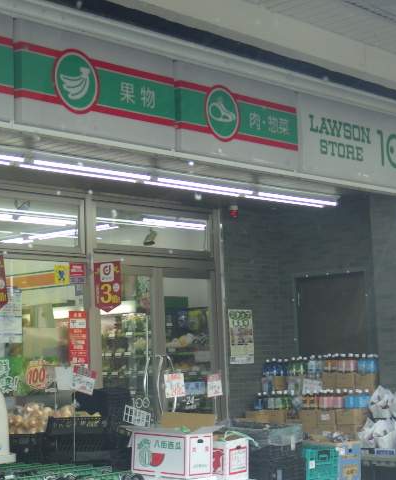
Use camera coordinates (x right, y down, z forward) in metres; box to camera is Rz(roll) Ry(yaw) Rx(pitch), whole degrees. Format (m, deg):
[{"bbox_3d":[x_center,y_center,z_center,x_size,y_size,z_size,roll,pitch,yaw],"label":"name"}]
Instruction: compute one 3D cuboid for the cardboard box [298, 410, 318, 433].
[{"bbox_3d":[1.097,1.653,10.518,0.202,0.202,0.290,-7,-7,39],"label":"cardboard box"}]

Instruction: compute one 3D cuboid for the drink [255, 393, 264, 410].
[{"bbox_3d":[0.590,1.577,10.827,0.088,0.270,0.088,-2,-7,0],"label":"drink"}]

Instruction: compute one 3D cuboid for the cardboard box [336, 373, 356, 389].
[{"bbox_3d":[1.440,1.294,10.507,0.204,0.160,0.270,-8,-8,41],"label":"cardboard box"}]

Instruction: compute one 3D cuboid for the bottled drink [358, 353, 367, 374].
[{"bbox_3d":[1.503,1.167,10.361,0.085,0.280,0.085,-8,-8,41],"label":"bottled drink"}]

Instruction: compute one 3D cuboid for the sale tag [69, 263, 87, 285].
[{"bbox_3d":[-1.007,0.281,9.597,0.010,0.190,0.195,-7,-7,39],"label":"sale tag"}]

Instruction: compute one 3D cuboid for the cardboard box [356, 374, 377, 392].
[{"bbox_3d":[1.591,1.295,10.361,0.211,0.165,0.250,-8,-8,41],"label":"cardboard box"}]

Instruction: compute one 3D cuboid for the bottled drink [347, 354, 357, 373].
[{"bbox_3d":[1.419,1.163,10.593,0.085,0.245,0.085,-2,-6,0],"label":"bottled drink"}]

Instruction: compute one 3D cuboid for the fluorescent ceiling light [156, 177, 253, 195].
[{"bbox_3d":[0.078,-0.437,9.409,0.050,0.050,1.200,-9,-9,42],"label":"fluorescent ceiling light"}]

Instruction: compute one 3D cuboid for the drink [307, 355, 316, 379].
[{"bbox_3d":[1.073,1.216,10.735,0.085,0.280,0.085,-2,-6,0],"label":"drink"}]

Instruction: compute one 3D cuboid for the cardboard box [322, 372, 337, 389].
[{"bbox_3d":[1.280,1.296,10.569,0.187,0.153,0.250,-9,-9,42],"label":"cardboard box"}]

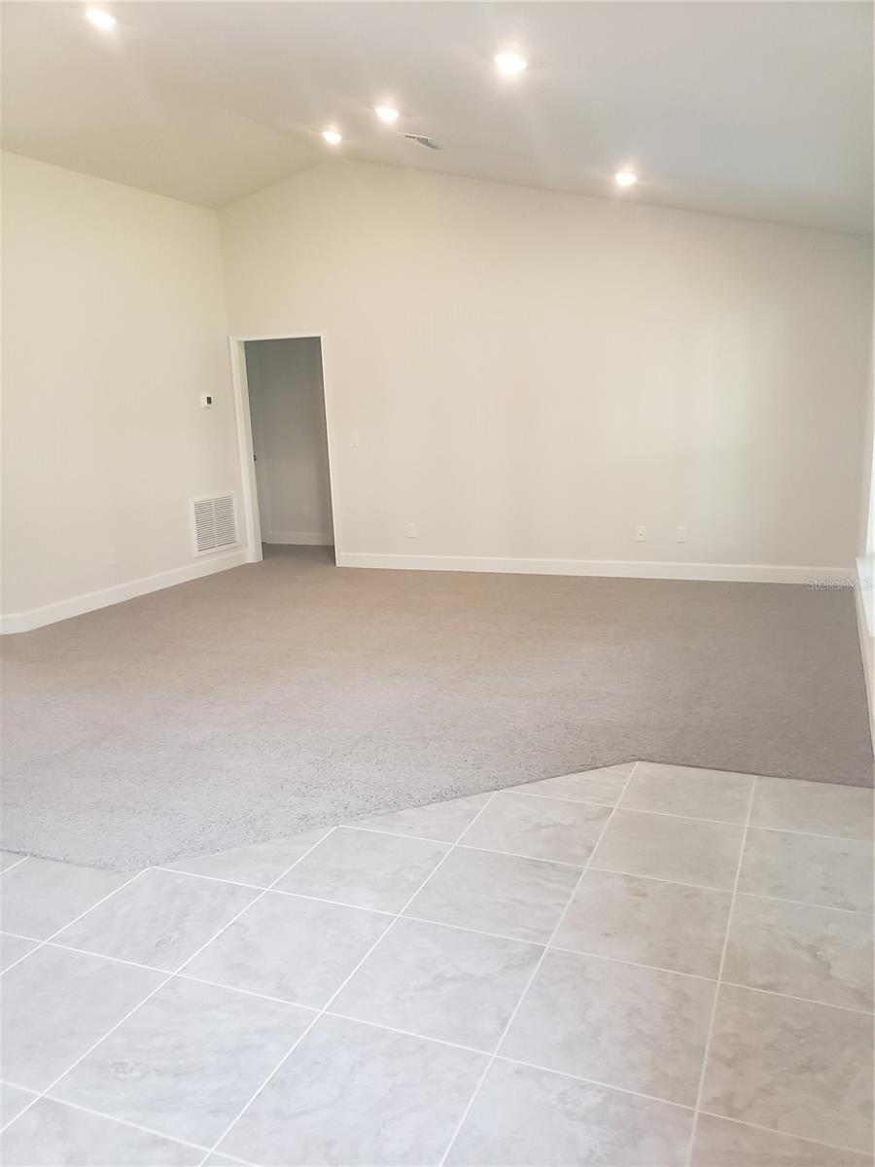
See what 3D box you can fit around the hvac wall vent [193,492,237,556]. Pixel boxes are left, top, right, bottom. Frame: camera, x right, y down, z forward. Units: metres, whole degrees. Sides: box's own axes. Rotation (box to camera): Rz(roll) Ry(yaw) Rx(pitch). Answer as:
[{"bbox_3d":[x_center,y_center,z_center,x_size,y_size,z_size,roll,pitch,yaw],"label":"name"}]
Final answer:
[{"bbox_3d":[-2.038,-0.554,8.106,0.022,0.530,0.630,3,13,24],"label":"hvac wall vent"}]

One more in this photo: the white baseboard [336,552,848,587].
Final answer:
[{"bbox_3d":[1.072,-0.129,7.273,4.326,0.130,0.018,3,13,24],"label":"white baseboard"}]

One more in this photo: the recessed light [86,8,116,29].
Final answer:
[{"bbox_3d":[-1.640,-2.752,4.273,0.150,0.030,0.150,18,19,20],"label":"recessed light"}]

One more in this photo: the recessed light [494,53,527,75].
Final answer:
[{"bbox_3d":[0.302,-2.139,3.609,0.150,0.030,0.150,18,19,20],"label":"recessed light"}]

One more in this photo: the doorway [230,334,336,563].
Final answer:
[{"bbox_3d":[-1.389,-1.231,8.195,1.029,2.130,0.140,3,13,24],"label":"doorway"}]

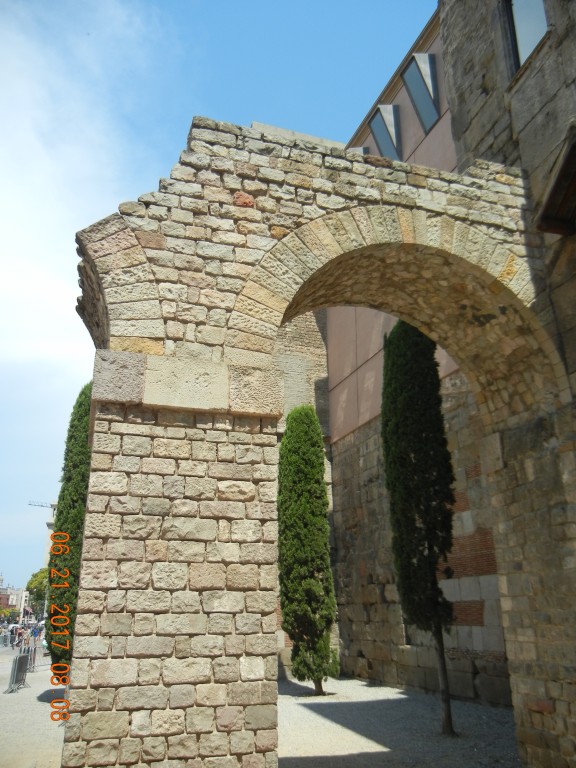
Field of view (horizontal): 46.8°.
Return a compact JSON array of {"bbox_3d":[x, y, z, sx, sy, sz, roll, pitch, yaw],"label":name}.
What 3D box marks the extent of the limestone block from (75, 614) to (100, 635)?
[{"bbox_3d":[-1.533,1.841,5.090,0.183,0.152,0.170,5,-21,-16],"label":"limestone block"}]

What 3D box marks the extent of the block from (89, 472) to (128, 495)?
[{"bbox_3d":[-1.476,0.836,5.477,0.306,0.182,0.170,5,-21,-16],"label":"block"}]

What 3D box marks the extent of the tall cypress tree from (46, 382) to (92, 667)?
[{"bbox_3d":[-5.174,3.817,17.447,1.450,7.950,1.450,0,-20,0],"label":"tall cypress tree"}]

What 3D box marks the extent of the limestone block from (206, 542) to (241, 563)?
[{"bbox_3d":[-0.557,1.410,5.541,0.278,0.165,0.180,6,-21,-17],"label":"limestone block"}]

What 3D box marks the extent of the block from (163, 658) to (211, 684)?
[{"bbox_3d":[-0.796,2.233,5.184,0.381,0.184,0.170,5,-21,-16],"label":"block"}]

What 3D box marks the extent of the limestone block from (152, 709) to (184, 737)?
[{"bbox_3d":[-0.932,2.570,5.078,0.246,0.179,0.200,6,-21,-16],"label":"limestone block"}]

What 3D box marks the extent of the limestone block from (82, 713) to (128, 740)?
[{"bbox_3d":[-1.343,2.499,4.883,0.333,0.188,0.180,6,-21,-17],"label":"limestone block"}]

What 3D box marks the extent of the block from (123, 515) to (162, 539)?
[{"bbox_3d":[-1.210,1.190,5.495,0.309,0.181,0.200,6,-21,-16],"label":"block"}]

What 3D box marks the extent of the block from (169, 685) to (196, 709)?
[{"bbox_3d":[-0.759,2.195,4.690,0.178,0.148,0.200,6,-21,-17],"label":"block"}]

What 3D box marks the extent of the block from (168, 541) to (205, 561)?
[{"bbox_3d":[-0.845,1.390,5.477,0.300,0.168,0.170,5,-21,-16],"label":"block"}]

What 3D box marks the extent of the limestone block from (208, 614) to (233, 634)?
[{"bbox_3d":[-0.559,1.932,5.353,0.196,0.150,0.180,6,-21,-17],"label":"limestone block"}]

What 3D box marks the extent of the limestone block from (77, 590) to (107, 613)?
[{"bbox_3d":[-1.511,1.680,5.119,0.204,0.160,0.180,6,-21,-17],"label":"limestone block"}]

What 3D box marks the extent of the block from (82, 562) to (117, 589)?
[{"bbox_3d":[-1.483,1.508,5.229,0.270,0.205,0.170,5,-21,-16],"label":"block"}]

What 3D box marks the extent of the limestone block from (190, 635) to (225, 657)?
[{"bbox_3d":[-0.604,1.908,4.846,0.238,0.135,0.200,6,-21,-17],"label":"limestone block"}]

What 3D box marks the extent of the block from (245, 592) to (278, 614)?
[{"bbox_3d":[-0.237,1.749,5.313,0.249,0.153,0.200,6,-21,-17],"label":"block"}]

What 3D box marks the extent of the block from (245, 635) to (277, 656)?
[{"bbox_3d":[-0.232,2.041,5.209,0.244,0.140,0.200,6,-21,-17],"label":"block"}]

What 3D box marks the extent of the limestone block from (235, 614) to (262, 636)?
[{"bbox_3d":[-0.334,1.889,5.229,0.204,0.139,0.200,6,-21,-17],"label":"limestone block"}]

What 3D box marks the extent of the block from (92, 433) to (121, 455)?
[{"bbox_3d":[-1.513,0.521,5.535,0.225,0.176,0.180,6,-21,-17],"label":"block"}]

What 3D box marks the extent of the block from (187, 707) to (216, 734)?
[{"bbox_3d":[-0.693,2.590,5.147,0.208,0.184,0.200,6,-21,-16],"label":"block"}]

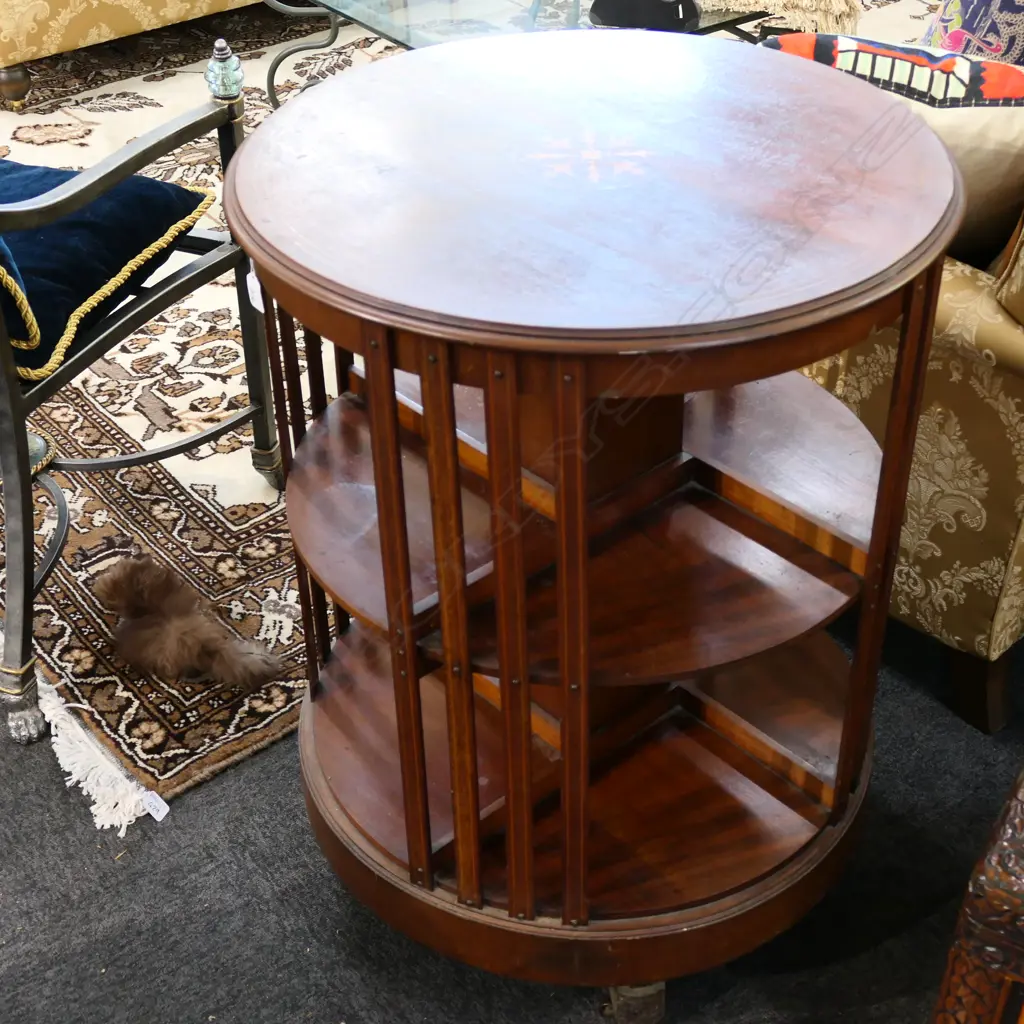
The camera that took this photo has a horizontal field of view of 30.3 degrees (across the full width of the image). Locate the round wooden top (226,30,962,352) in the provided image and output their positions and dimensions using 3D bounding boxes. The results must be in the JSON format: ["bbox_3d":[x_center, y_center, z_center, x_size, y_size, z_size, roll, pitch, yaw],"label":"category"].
[{"bbox_3d":[0.069,-0.298,1.629,0.634,0.021,0.634,-1,35,0],"label":"round wooden top"}]

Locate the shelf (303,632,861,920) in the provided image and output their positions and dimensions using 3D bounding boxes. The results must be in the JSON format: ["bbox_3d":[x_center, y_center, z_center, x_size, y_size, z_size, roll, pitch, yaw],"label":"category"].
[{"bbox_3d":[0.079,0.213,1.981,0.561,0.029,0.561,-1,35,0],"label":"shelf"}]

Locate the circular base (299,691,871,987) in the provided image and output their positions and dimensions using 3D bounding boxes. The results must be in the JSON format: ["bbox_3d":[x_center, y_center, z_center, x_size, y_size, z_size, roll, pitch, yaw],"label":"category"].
[{"bbox_3d":[0.084,0.259,2.125,0.630,0.080,0.630,-1,35,1],"label":"circular base"}]

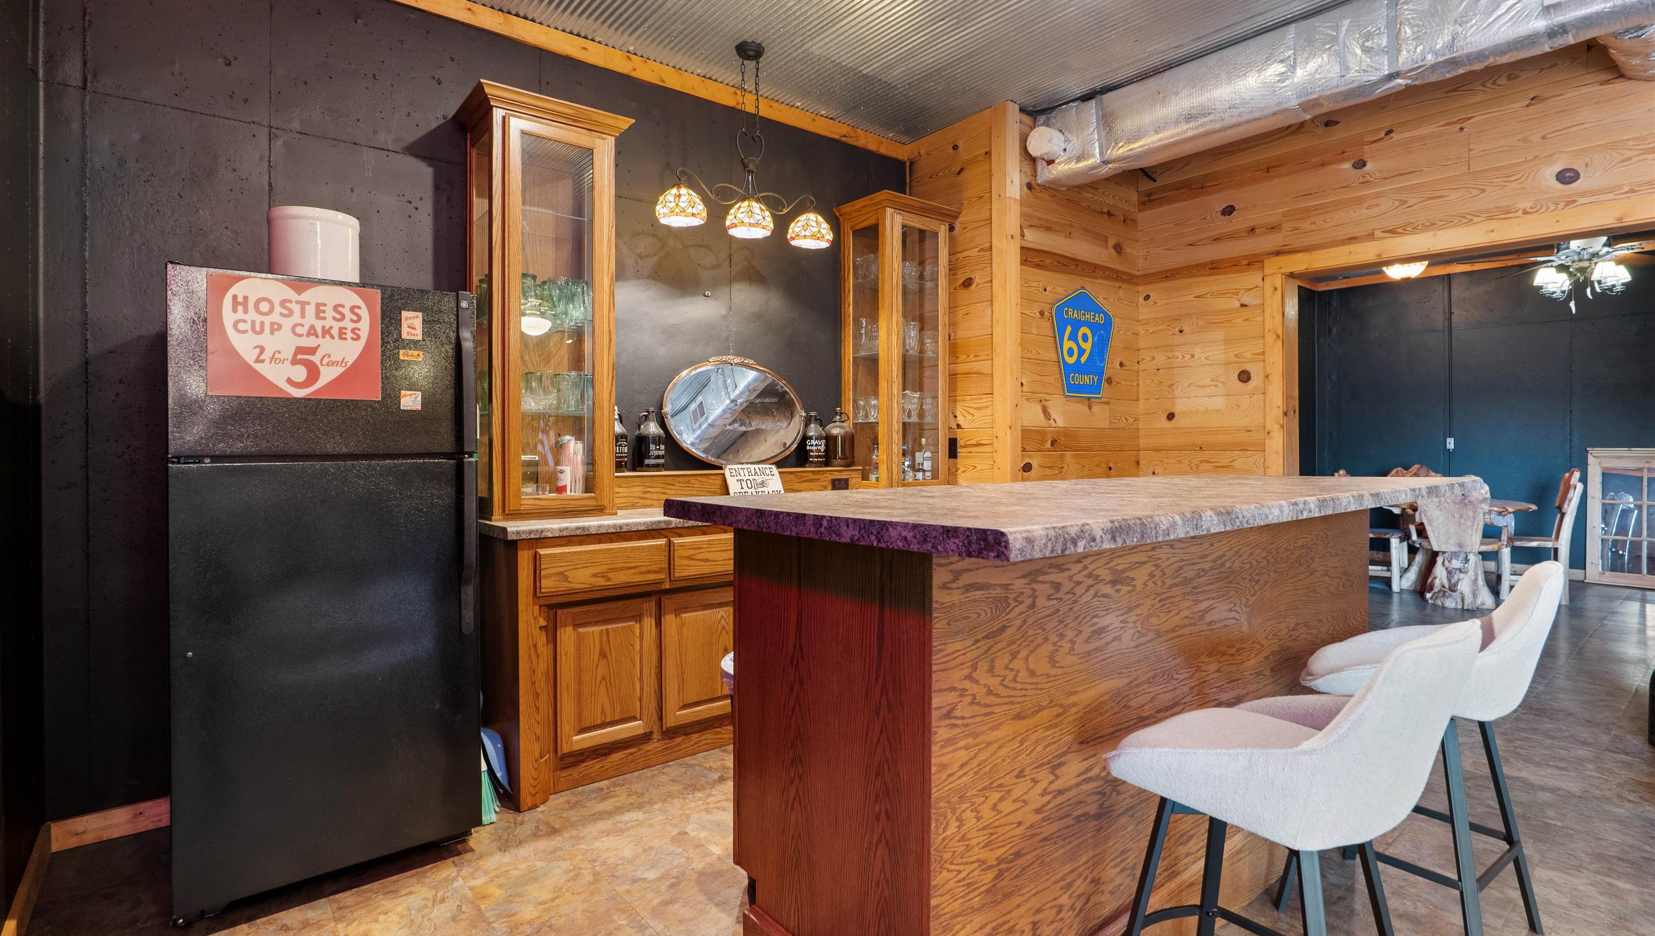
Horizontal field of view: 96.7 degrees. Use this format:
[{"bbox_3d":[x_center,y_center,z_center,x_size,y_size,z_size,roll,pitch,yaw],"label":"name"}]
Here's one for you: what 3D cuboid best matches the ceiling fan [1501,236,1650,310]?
[{"bbox_3d":[5.009,-1.471,4.887,1.320,0.800,1.320,-1,2,-41],"label":"ceiling fan"}]

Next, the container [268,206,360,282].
[{"bbox_3d":[-1.571,-0.641,2.258,0.228,0.243,0.228,-1,2,-41],"label":"container"}]

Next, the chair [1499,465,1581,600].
[{"bbox_3d":[5.582,0.515,5.811,0.450,1.030,0.460,1,2,38],"label":"chair"}]

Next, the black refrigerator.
[{"bbox_3d":[-1.502,0.298,2.247,0.700,1.630,0.710,-1,2,-36],"label":"black refrigerator"}]

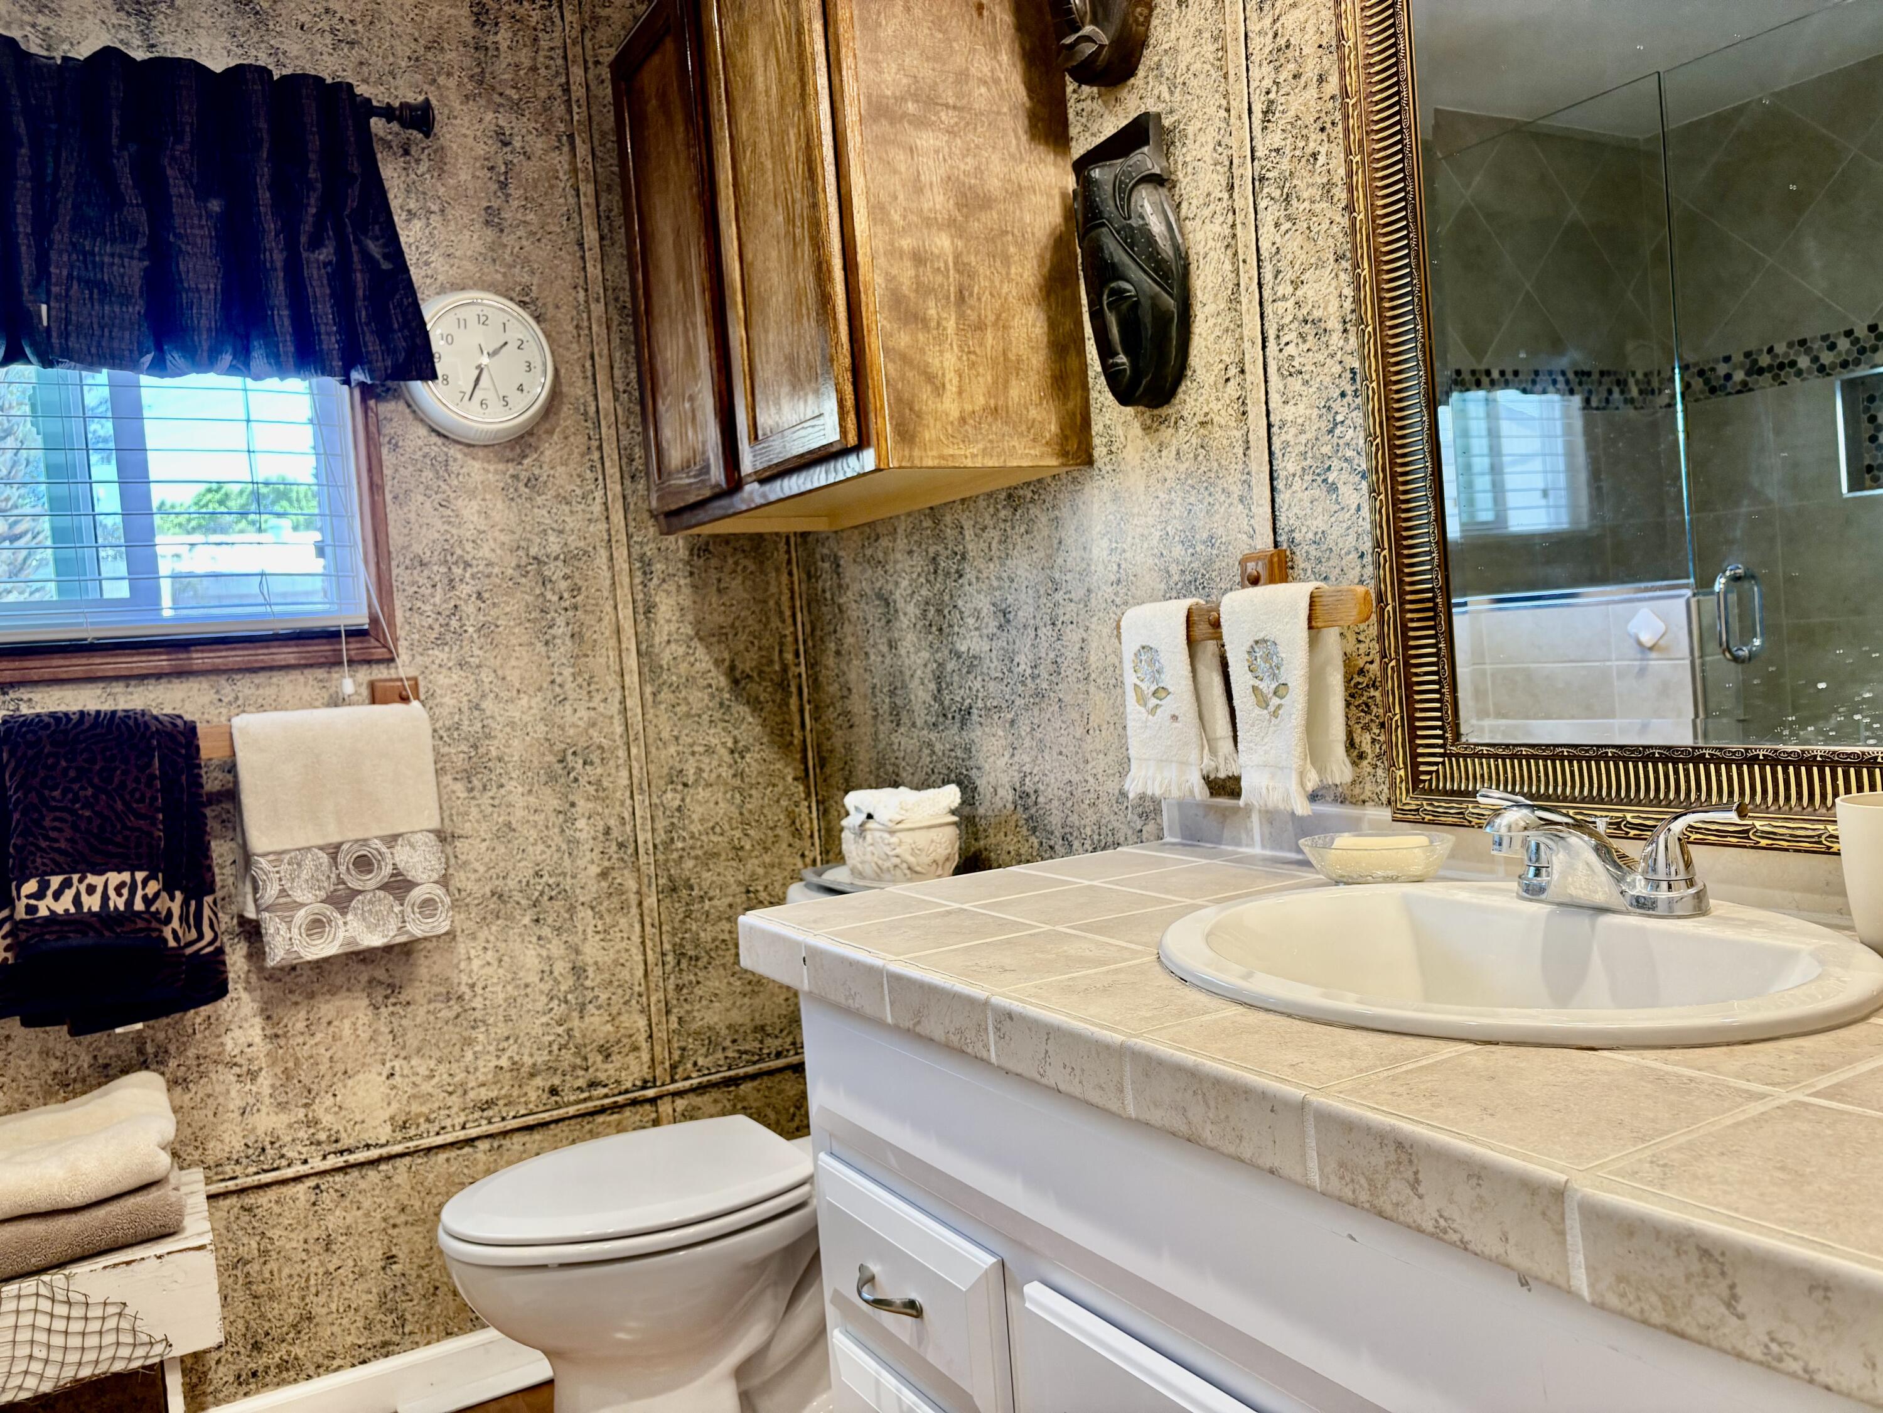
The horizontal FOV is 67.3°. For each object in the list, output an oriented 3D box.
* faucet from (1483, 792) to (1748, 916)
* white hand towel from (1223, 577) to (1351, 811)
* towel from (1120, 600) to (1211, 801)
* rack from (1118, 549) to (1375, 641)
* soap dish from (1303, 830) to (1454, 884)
[{"bbox_3d":[0.474,0.115,1.078,0.152,0.089,0.230,-5,2,-30],"label":"faucet"},{"bbox_3d":[0.353,-0.008,1.452,0.052,0.232,0.132,-5,2,-30],"label":"white hand towel"},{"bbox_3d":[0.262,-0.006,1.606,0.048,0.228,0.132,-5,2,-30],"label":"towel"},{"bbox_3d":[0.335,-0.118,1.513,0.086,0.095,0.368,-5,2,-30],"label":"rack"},{"bbox_3d":[0.420,0.149,1.369,0.105,0.037,0.165,-5,2,-30],"label":"soap dish"}]

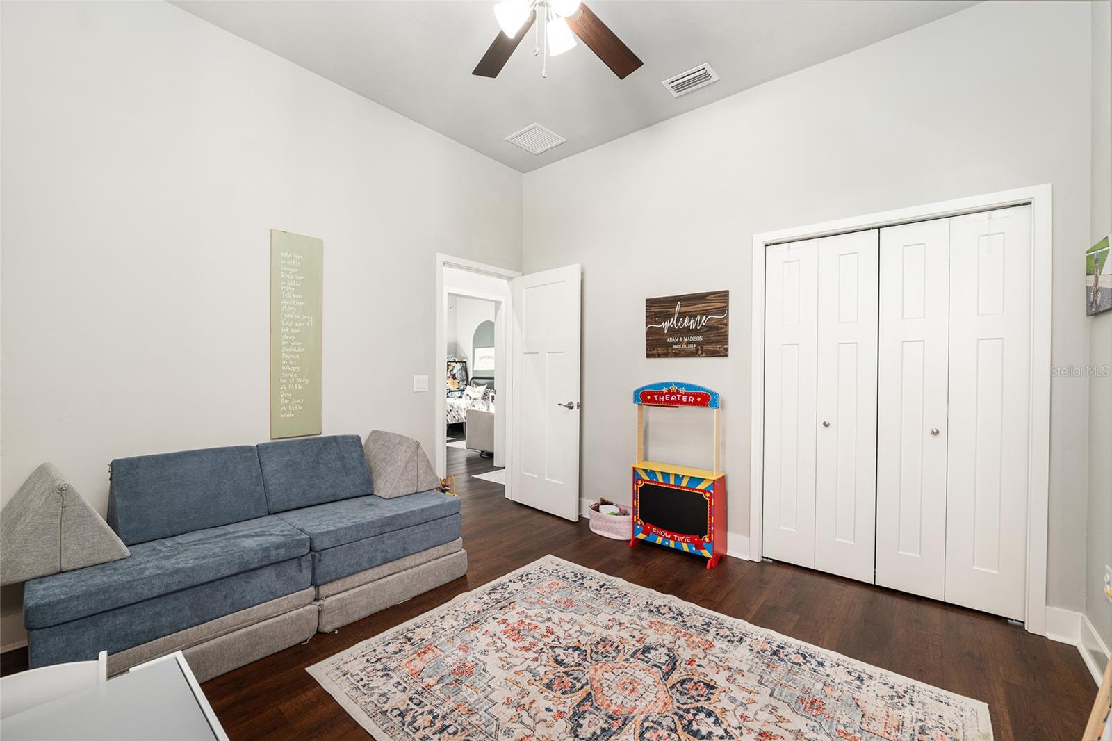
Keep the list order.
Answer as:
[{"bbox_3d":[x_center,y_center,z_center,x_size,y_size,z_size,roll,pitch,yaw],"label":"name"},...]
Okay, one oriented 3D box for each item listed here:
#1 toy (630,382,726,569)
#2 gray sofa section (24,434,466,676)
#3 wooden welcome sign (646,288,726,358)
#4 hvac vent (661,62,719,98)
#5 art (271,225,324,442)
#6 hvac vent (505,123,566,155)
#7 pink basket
[{"bbox_3d":[0.816,0.655,2.949,0.585,1.150,0.275,1,0,38],"label":"toy"},{"bbox_3d":[-1.413,0.816,2.257,0.870,0.790,1.700,1,0,41],"label":"gray sofa section"},{"bbox_3d":[0.932,-0.318,3.105,0.610,0.450,0.022,1,0,38],"label":"wooden welcome sign"},{"bbox_3d":[0.868,-1.853,2.788,0.300,0.025,0.205,1,0,38],"label":"hvac vent"},{"bbox_3d":[-1.606,-0.215,2.680,0.022,1.250,0.290,1,0,41],"label":"art"},{"bbox_3d":[-0.160,-1.865,3.525,0.350,0.025,0.350,1,0,38],"label":"hvac vent"},{"bbox_3d":[0.448,1.137,3.280,0.410,0.180,0.310,1,0,38],"label":"pink basket"}]

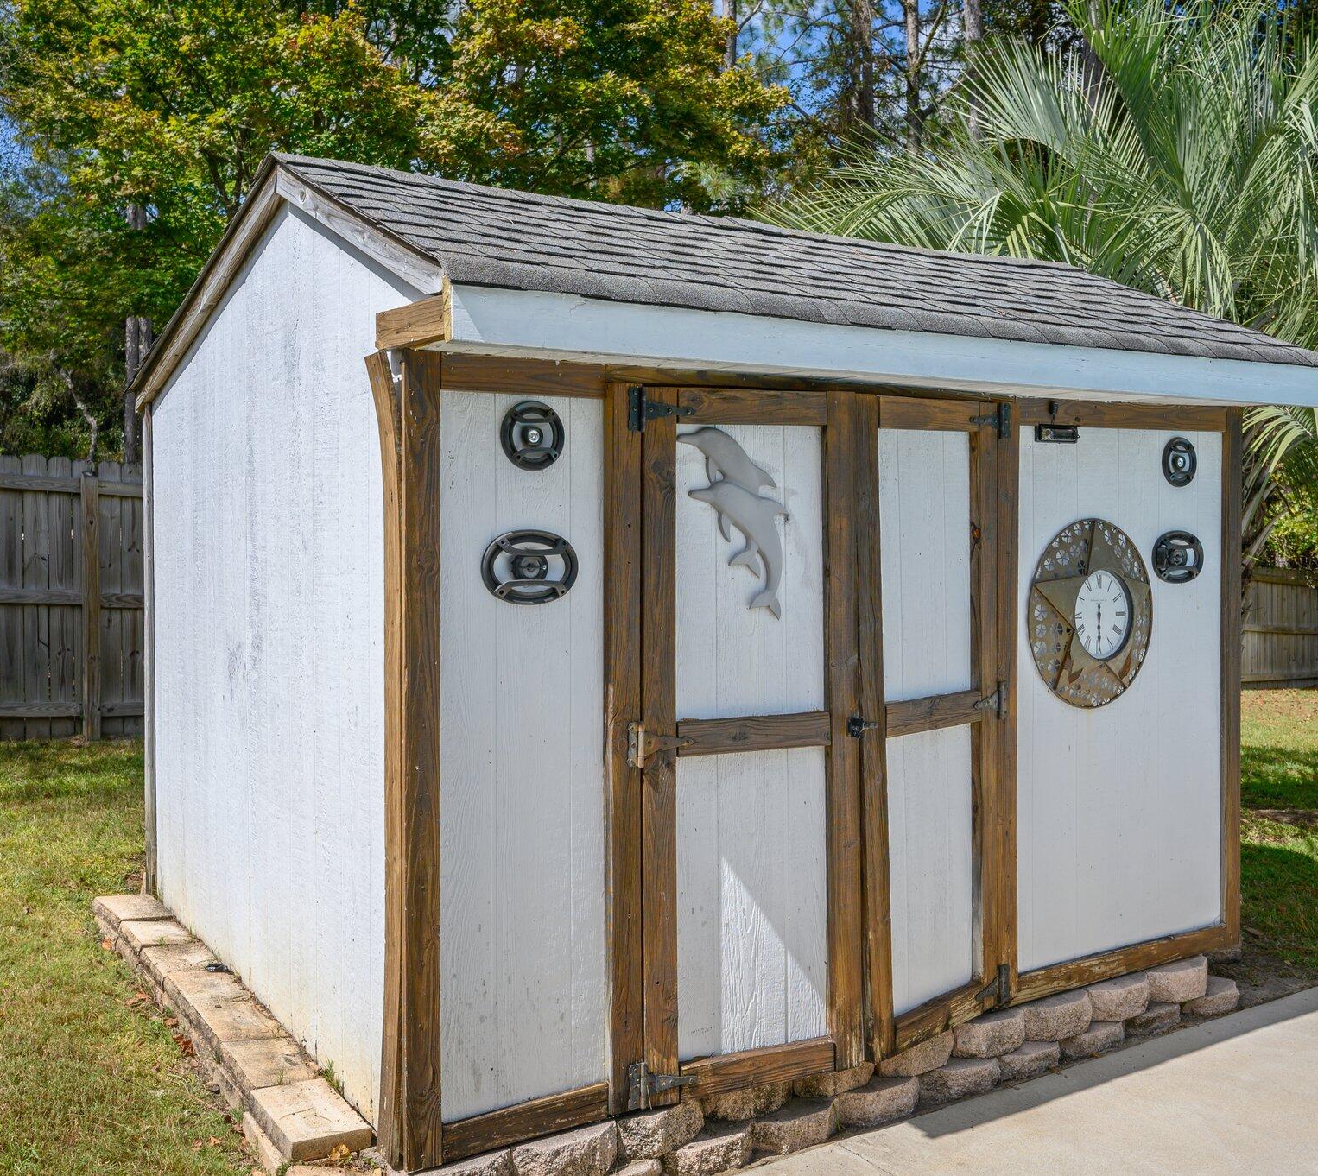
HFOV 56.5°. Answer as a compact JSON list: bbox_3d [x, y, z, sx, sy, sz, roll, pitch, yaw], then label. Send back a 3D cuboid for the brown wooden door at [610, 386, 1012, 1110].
[{"bbox_3d":[0.476,0.395,3.400,1.375,1.833,0.080,-1,2,-29],"label":"brown wooden door"}]

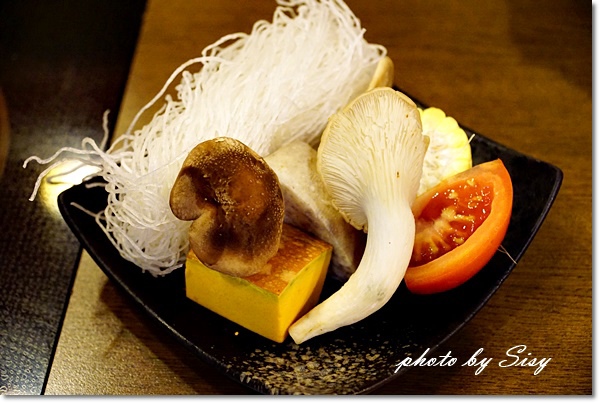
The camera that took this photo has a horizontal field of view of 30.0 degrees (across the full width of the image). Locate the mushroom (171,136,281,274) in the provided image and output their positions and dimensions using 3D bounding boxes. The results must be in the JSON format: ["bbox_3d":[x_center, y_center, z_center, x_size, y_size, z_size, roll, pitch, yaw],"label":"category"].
[{"bbox_3d":[-0.033,0.002,0.512,0.051,0.028,0.061,-5,68,-9],"label":"mushroom"}]

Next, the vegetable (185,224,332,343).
[{"bbox_3d":[-0.018,0.033,0.510,0.051,0.025,0.042,22,41,26],"label":"vegetable"}]

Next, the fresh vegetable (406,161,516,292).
[{"bbox_3d":[0.073,0.012,0.517,0.039,0.035,0.068,40,73,0],"label":"fresh vegetable"}]

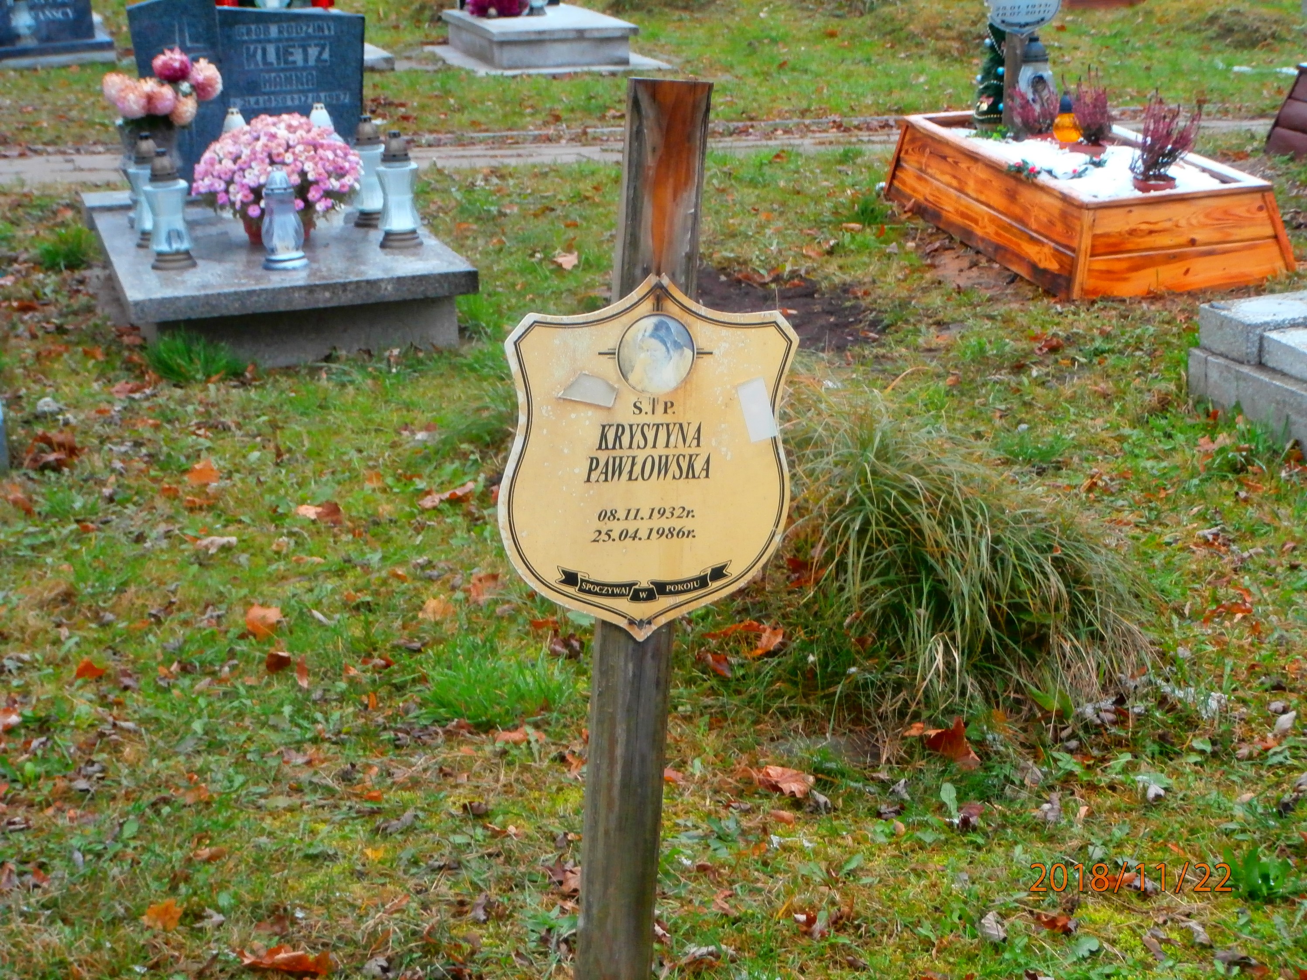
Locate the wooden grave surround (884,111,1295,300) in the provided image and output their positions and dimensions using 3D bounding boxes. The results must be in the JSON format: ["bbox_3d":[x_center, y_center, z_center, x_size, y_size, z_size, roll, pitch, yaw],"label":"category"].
[{"bbox_3d":[1.349,-0.967,8.299,0.684,0.256,1.868,-6,17,-11],"label":"wooden grave surround"}]

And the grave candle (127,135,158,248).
[{"bbox_3d":[-1.411,-0.840,7.191,0.109,0.312,0.109,-7,17,-14],"label":"grave candle"}]

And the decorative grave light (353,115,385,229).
[{"bbox_3d":[-0.827,-0.914,7.346,0.121,0.313,0.121,-7,17,-14],"label":"decorative grave light"}]

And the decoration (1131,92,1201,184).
[{"bbox_3d":[1.532,-1.052,7.670,0.209,0.271,0.188,-6,17,-11],"label":"decoration"}]

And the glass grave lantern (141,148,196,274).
[{"bbox_3d":[-1.300,-0.753,6.869,0.124,0.318,0.124,-7,17,-14],"label":"glass grave lantern"}]

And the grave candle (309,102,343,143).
[{"bbox_3d":[-0.995,-1.026,7.785,0.131,0.292,0.131,-7,17,-14],"label":"grave candle"}]

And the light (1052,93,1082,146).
[{"bbox_3d":[1.386,-1.244,8.592,0.099,0.164,0.099,-6,17,-11],"label":"light"}]

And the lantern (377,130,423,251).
[{"bbox_3d":[-0.698,-0.820,7.001,0.122,0.317,0.122,-7,17,-14],"label":"lantern"}]

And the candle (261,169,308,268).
[{"bbox_3d":[-0.984,-0.722,6.799,0.125,0.270,0.125,-7,17,-14],"label":"candle"}]

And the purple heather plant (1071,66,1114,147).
[{"bbox_3d":[1.429,-1.249,8.365,0.140,0.251,0.126,-6,17,-11],"label":"purple heather plant"}]

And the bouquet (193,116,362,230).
[{"bbox_3d":[-1.058,-0.881,7.147,0.481,0.323,0.457,-7,17,-14],"label":"bouquet"}]

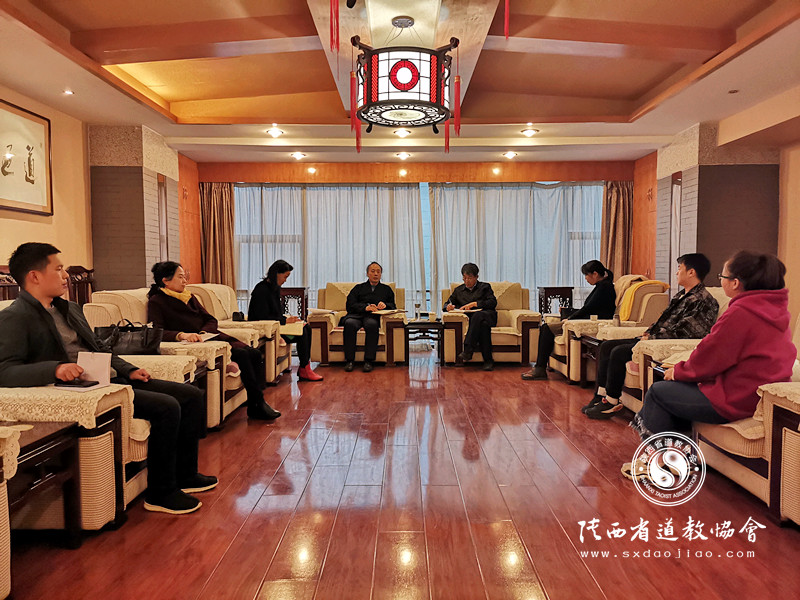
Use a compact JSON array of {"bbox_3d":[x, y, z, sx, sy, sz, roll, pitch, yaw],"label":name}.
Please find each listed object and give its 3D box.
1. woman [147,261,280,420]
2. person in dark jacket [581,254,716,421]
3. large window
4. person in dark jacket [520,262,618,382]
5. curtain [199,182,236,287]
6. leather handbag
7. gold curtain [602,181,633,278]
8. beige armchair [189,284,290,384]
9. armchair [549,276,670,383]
[{"bbox_3d":[-1.369,0.286,4.434,1.020,1.156,0.580,0,3,6],"label":"woman"},{"bbox_3d":[1.870,0.259,4.403,0.970,1.210,0.600,0,3,7],"label":"person in dark jacket"},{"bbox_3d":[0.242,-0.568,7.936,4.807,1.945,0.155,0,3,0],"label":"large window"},{"bbox_3d":[1.685,0.193,5.943,0.950,1.180,0.560,0,3,3],"label":"person in dark jacket"},{"bbox_3d":[-2.359,-0.423,7.810,0.520,2.200,0.160,0,3,1],"label":"curtain"},{"bbox_3d":[-1.687,0.276,3.761,0.420,0.280,0.180,0,3,0],"label":"leather handbag"},{"bbox_3d":[2.811,-0.433,7.763,0.460,2.220,0.160,0,3,1],"label":"gold curtain"},{"bbox_3d":[-1.585,0.316,6.029,0.970,0.930,1.090,0,3,1],"label":"beige armchair"},{"bbox_3d":[1.985,0.304,6.016,0.980,0.950,1.090,0,3,1],"label":"armchair"}]

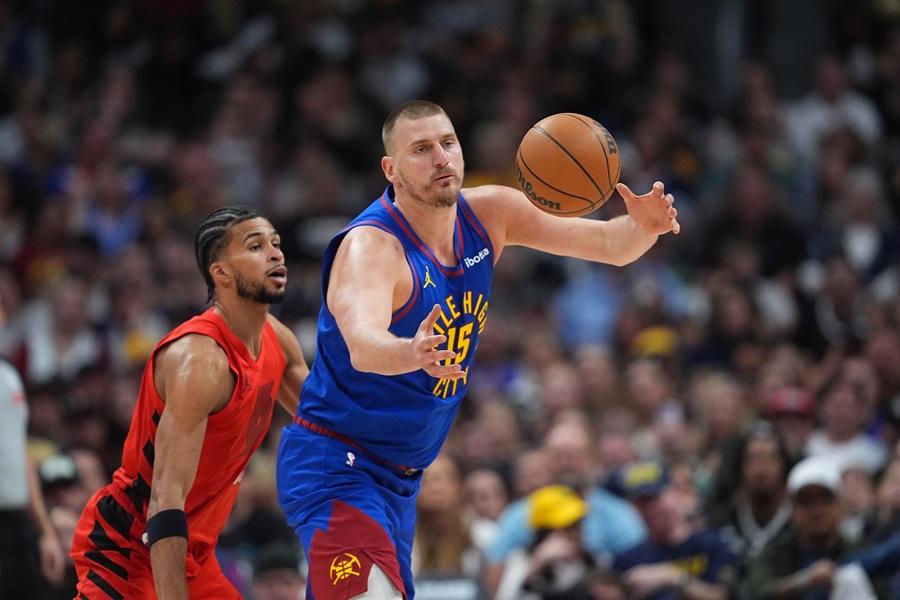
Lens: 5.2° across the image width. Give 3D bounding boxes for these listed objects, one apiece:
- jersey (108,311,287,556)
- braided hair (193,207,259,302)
[{"bbox_3d":[-0.589,0.313,23.250,0.290,0.580,0.420,29,15,30],"label":"jersey"},{"bbox_3d":[-0.517,-0.106,23.220,0.190,0.215,0.170,0,0,30],"label":"braided hair"}]

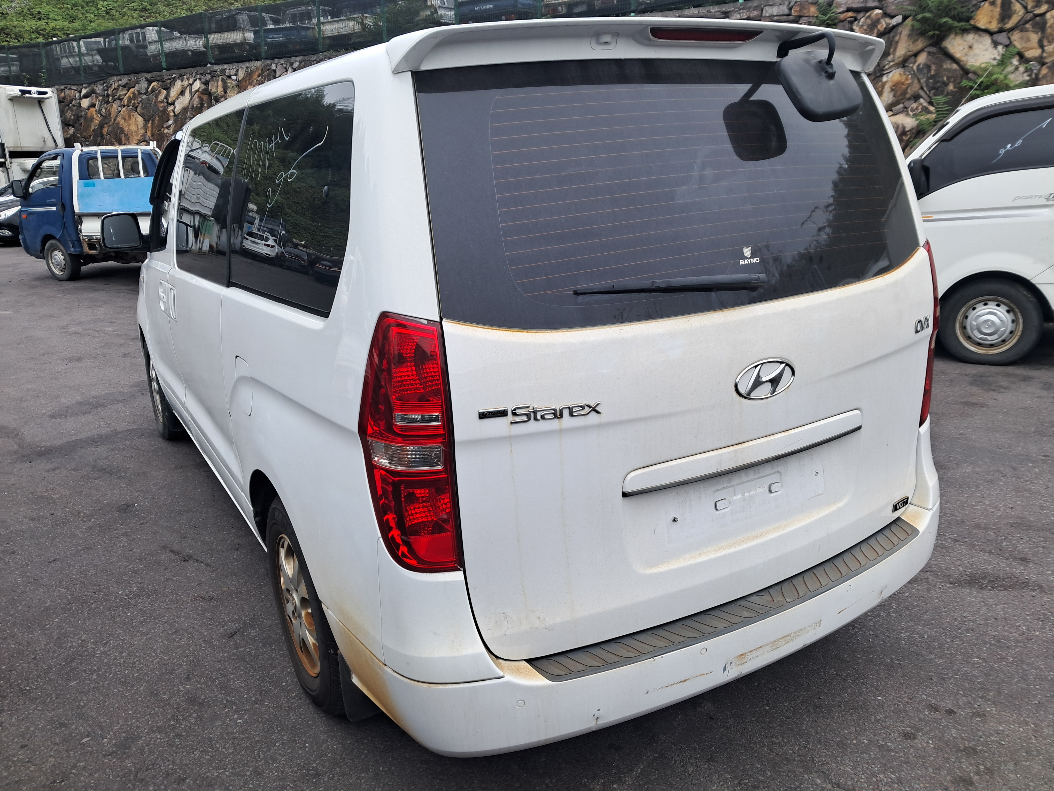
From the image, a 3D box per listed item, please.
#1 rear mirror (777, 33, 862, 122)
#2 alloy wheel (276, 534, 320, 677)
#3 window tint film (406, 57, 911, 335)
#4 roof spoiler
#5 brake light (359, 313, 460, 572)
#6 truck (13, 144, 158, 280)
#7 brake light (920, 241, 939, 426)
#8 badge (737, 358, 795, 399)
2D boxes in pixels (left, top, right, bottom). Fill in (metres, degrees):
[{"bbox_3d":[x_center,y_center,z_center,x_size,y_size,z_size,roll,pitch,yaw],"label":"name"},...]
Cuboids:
[{"bbox_3d":[0.694,-0.768,1.940,0.200,0.199,0.177,-26,-2,-26],"label":"rear mirror"},{"bbox_3d":[-0.617,0.608,2.476,0.160,0.430,0.430,-12,18,-28],"label":"alloy wheel"},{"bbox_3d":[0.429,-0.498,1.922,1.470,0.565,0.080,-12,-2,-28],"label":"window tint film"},{"bbox_3d":[0.377,-0.804,1.899,1.460,0.130,0.270,-12,18,-28],"label":"roof spoiler"},{"bbox_3d":[-0.235,0.102,1.648,0.180,0.560,0.180,-12,18,-28],"label":"brake light"},{"bbox_3d":[-5.784,-2.856,12.703,4.950,1.970,1.740,4,17,25],"label":"truck"},{"bbox_3d":[1.163,-0.196,2.419,0.180,0.560,0.180,-12,18,-28],"label":"brake light"},{"bbox_3d":[0.547,-0.036,1.886,0.187,0.096,0.022,-12,7,-28],"label":"badge"}]

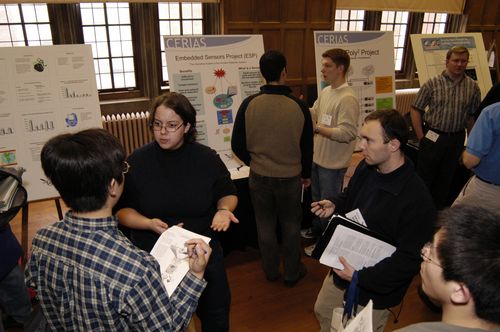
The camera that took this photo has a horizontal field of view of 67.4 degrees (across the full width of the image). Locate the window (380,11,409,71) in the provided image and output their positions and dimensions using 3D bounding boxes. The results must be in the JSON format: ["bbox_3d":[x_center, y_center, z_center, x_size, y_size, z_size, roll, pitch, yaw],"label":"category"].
[{"bbox_3d":[2.505,-2.211,6.600,0.610,1.040,0.100,-9,23,-21],"label":"window"}]

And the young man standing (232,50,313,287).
[{"bbox_3d":[0.168,0.087,2.715,0.530,1.760,0.370,6,22,14],"label":"young man standing"}]

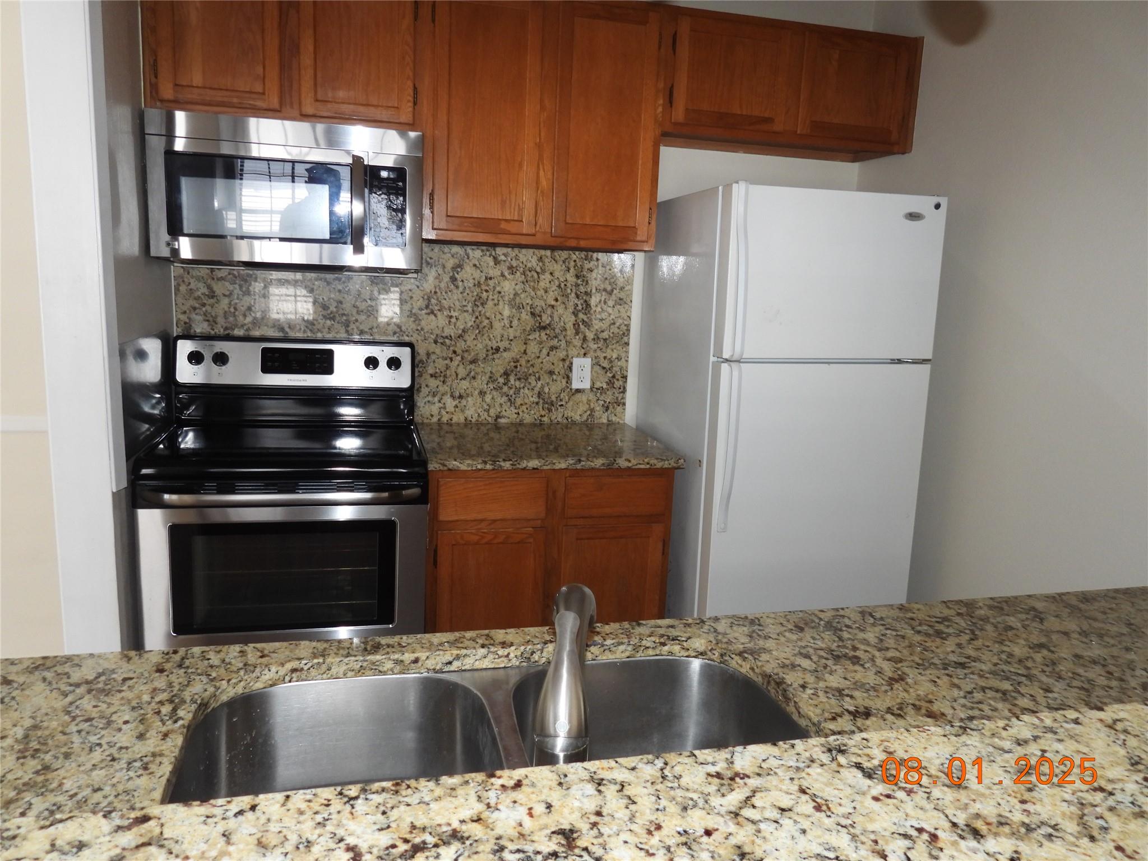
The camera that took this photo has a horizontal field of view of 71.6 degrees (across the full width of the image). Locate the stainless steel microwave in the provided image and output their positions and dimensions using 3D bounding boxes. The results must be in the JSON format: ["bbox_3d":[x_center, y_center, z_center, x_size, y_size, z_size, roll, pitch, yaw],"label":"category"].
[{"bbox_3d":[-0.865,-0.713,2.477,0.758,0.410,0.405,0,10,-14],"label":"stainless steel microwave"}]

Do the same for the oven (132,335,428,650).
[{"bbox_3d":[-0.864,0.346,2.490,0.760,1.214,0.670,0,10,-14],"label":"oven"}]

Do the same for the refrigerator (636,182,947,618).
[{"bbox_3d":[0.674,0.103,2.742,0.708,1.714,0.735,0,10,-14],"label":"refrigerator"}]

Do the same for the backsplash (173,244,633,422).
[{"bbox_3d":[-0.555,-0.337,2.841,1.576,0.640,0.023,0,10,-14],"label":"backsplash"}]

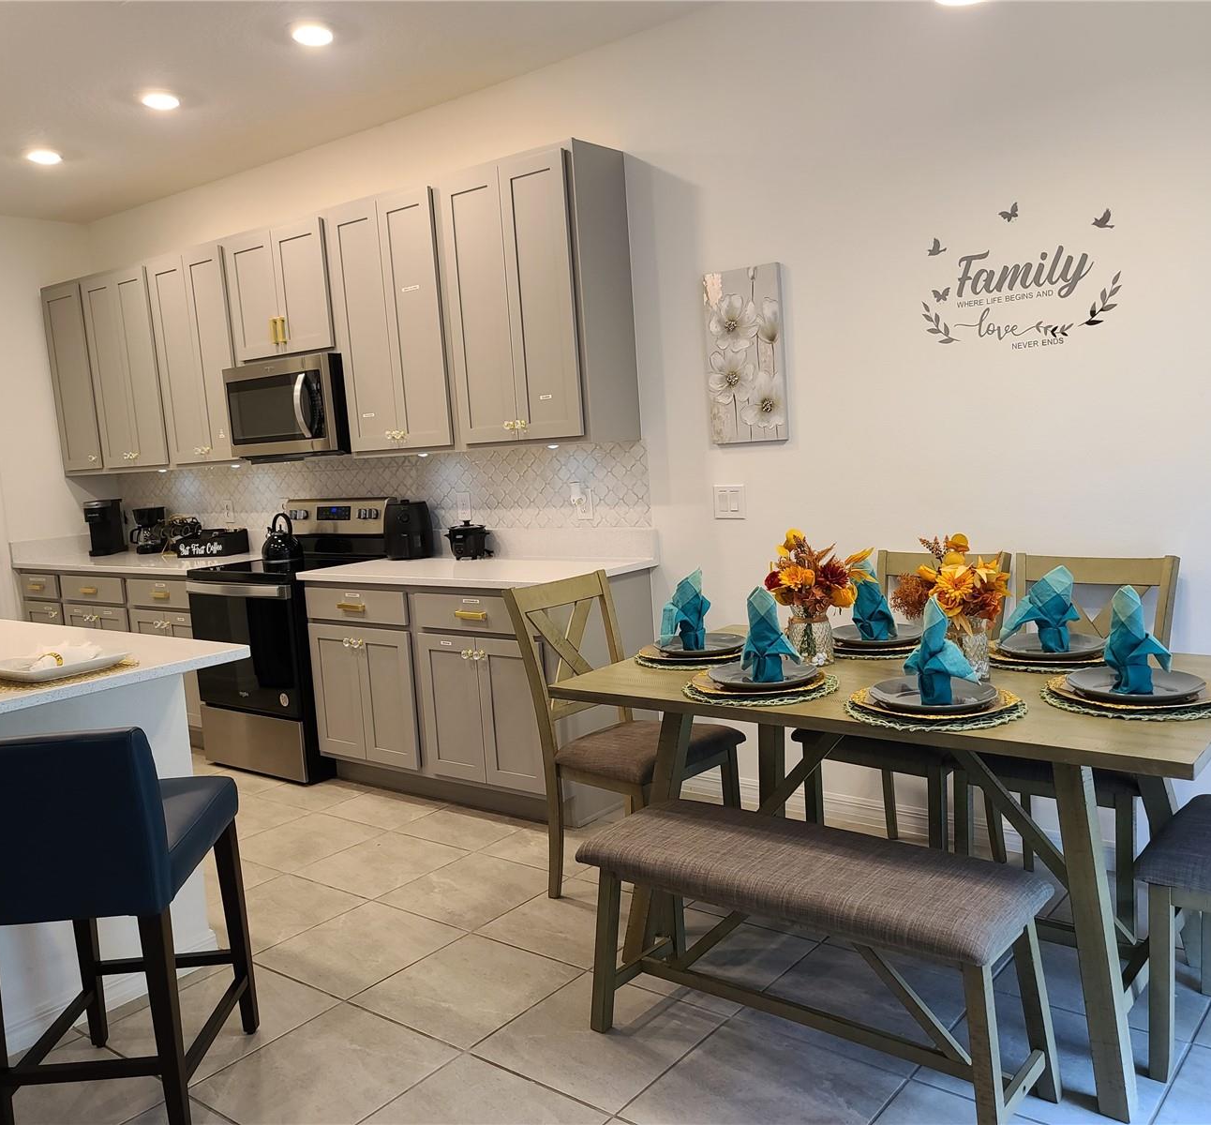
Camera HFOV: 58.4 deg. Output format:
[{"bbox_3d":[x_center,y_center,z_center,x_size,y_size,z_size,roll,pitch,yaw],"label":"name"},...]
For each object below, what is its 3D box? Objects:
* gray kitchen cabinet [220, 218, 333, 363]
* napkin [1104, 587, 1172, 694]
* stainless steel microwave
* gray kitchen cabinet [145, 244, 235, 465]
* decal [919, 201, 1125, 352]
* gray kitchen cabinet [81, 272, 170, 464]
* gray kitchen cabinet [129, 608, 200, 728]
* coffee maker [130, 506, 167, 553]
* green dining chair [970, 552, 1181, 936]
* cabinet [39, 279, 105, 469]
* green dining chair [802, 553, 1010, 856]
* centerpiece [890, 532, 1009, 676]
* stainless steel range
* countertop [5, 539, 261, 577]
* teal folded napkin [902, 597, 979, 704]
[{"bbox_3d":[-1.374,-1.235,5.021,0.755,0.590,0.335,1,8,38],"label":"gray kitchen cabinet"},{"bbox_3d":[1.131,0.162,2.305,0.135,0.225,0.100,0,8,33],"label":"napkin"},{"bbox_3d":[-1.364,-0.719,5.071,0.765,0.430,0.430,1,8,37],"label":"stainless steel microwave"},{"bbox_3d":[-1.913,-1.024,5.464,0.668,1.068,0.326,1,9,38],"label":"gray kitchen cabinet"},{"bbox_3d":[1.220,-0.846,3.224,0.600,0.440,0.008,1,8,38],"label":"decal"},{"bbox_3d":[-2.490,-1.044,5.944,0.670,1.060,0.325,1,8,37],"label":"gray kitchen cabinet"},{"bbox_3d":[-1.957,0.484,5.604,0.660,0.590,0.630,1,8,37],"label":"gray kitchen cabinet"},{"bbox_3d":[-2.624,-0.185,6.221,0.180,0.260,0.150,-10,9,-43],"label":"coffee maker"},{"bbox_3d":[1.291,0.486,3.035,0.470,0.960,0.550,2,9,44],"label":"green dining chair"},{"bbox_3d":[-2.948,-1.048,6.309,0.490,1.060,0.335,1,8,38],"label":"cabinet"},{"bbox_3d":[0.918,0.478,3.318,0.550,0.960,0.470,-10,9,-43],"label":"green dining chair"},{"bbox_3d":[0.836,0.107,2.633,0.267,0.343,0.247,1,8,37],"label":"centerpiece"},{"bbox_3d":[-1.402,0.325,5.027,0.765,1.175,0.690,1,8,38],"label":"stainless steel range"},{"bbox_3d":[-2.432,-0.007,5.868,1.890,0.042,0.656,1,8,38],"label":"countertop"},{"bbox_3d":[0.727,0.183,2.355,0.120,0.225,0.160,-10,9,-42],"label":"teal folded napkin"}]

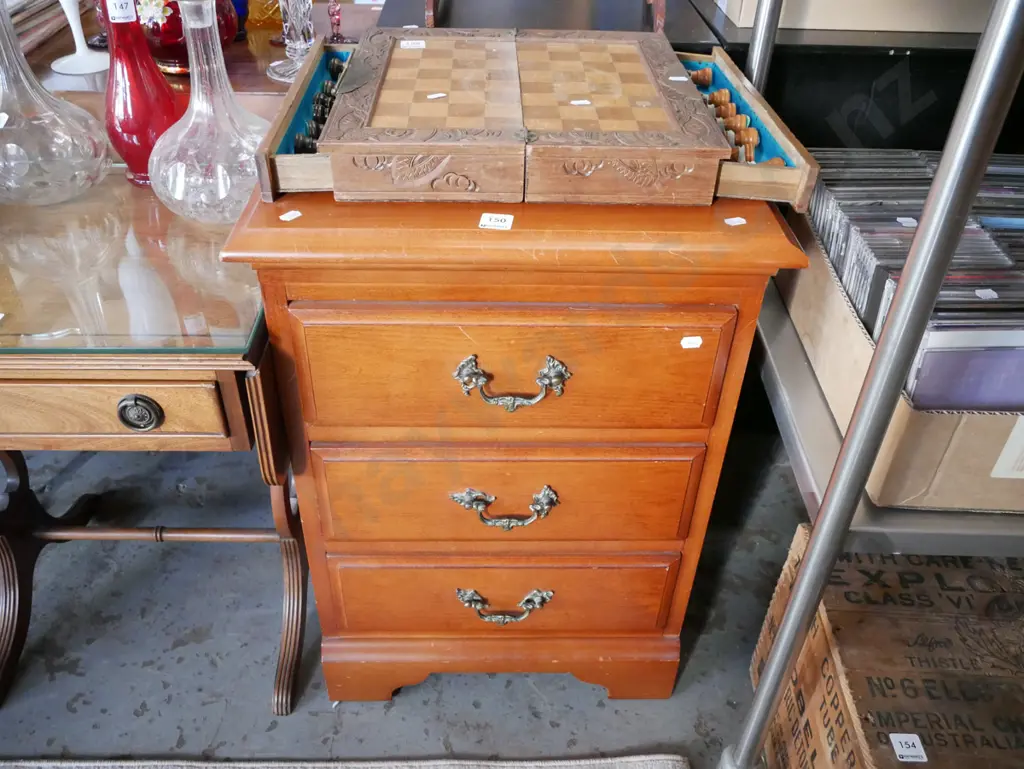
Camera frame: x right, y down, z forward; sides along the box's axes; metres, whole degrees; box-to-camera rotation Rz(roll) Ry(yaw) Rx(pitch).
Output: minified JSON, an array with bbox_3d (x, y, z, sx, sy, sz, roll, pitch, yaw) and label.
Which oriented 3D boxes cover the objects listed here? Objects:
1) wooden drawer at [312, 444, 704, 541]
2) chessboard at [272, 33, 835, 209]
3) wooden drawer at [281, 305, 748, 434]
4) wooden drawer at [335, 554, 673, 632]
[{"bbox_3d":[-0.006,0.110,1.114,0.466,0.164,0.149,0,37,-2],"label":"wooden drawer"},{"bbox_3d":[0.022,-0.327,1.049,0.557,0.068,0.404,0,37,-2],"label":"chessboard"},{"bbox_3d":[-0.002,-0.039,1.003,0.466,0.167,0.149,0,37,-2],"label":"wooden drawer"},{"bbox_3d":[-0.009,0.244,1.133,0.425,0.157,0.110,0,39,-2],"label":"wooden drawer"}]

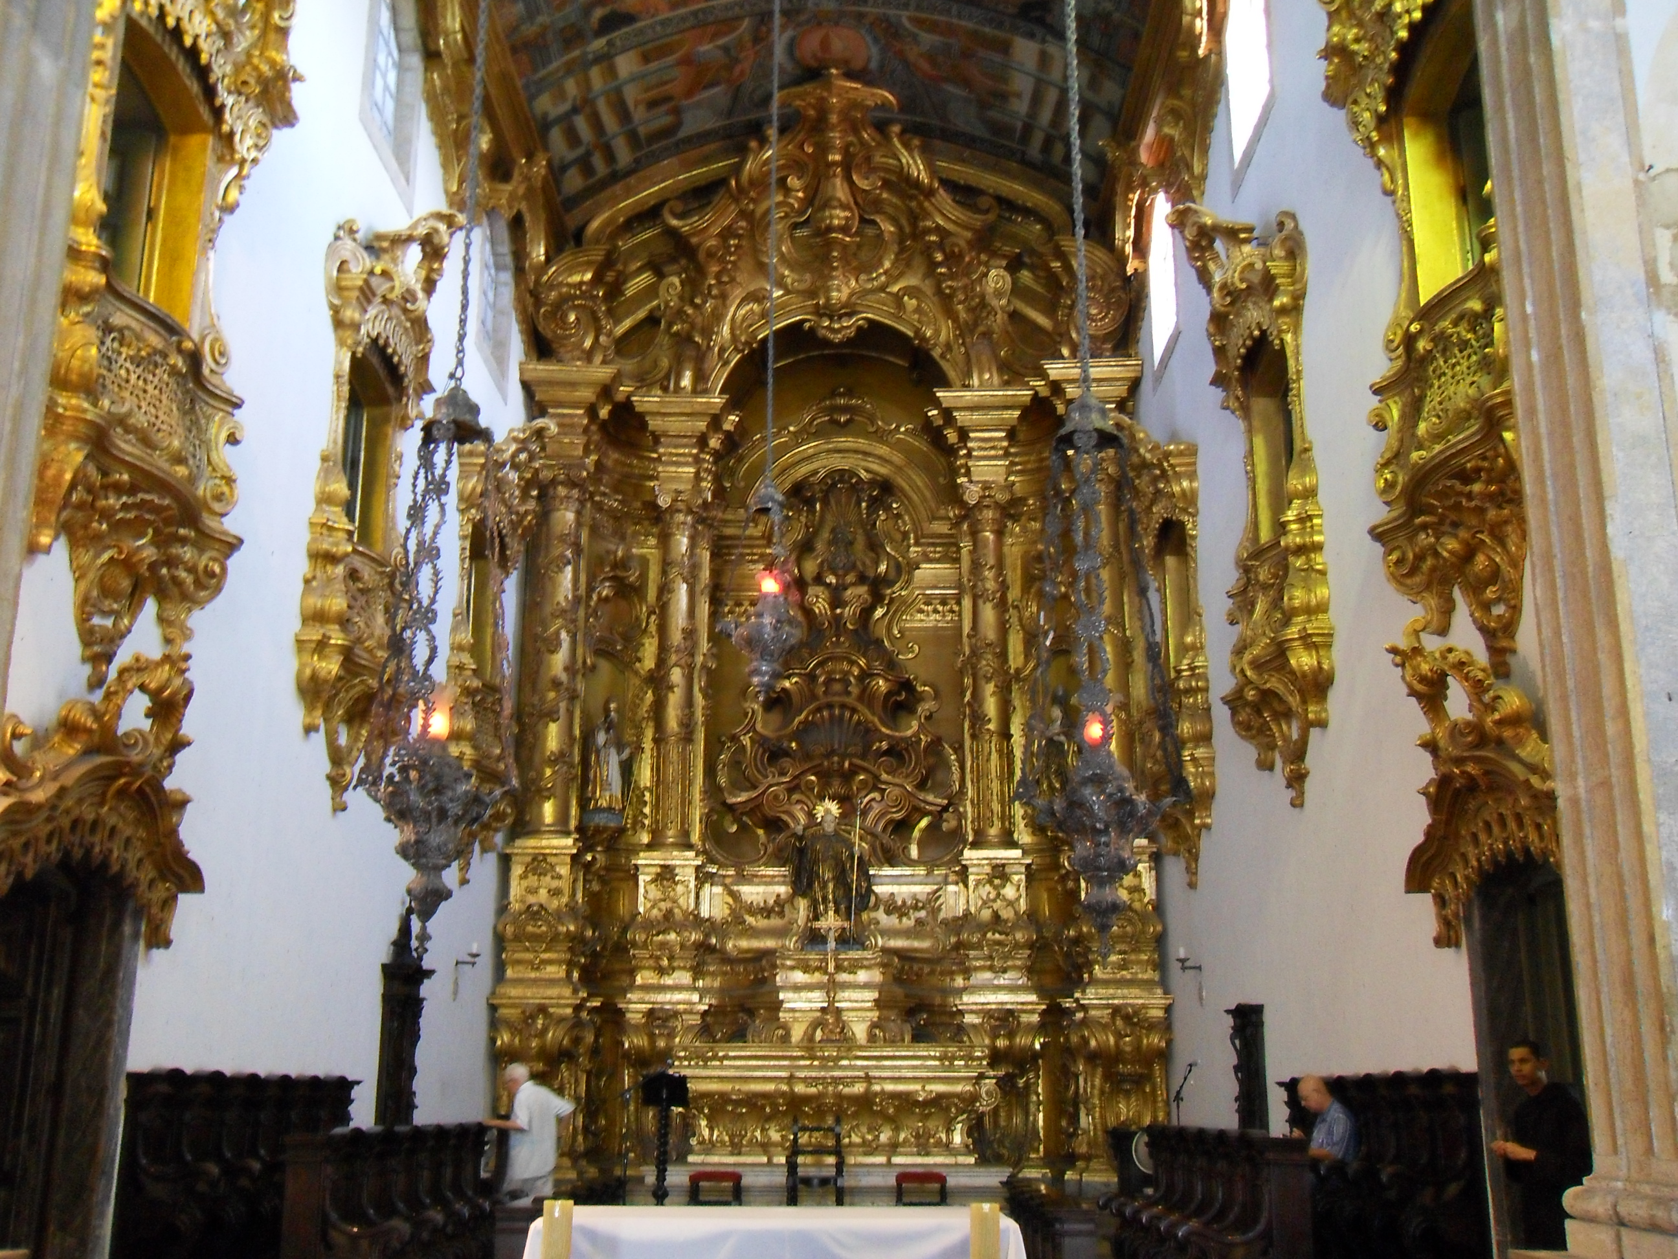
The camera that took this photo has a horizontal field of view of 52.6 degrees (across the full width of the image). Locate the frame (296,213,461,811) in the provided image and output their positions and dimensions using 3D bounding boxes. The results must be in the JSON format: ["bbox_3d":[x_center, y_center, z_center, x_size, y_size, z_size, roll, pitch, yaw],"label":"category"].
[{"bbox_3d":[-3.812,-1.121,14.851,0.740,5.490,2.750,0,-16,1],"label":"frame"}]

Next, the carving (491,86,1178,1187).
[{"bbox_3d":[-0.060,-0.143,22.437,7.900,14.030,3.700,0,-16,1],"label":"carving"}]

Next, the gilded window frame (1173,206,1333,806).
[{"bbox_3d":[3.448,-1.134,14.812,0.740,5.450,2.800,0,-16,1],"label":"gilded window frame"}]

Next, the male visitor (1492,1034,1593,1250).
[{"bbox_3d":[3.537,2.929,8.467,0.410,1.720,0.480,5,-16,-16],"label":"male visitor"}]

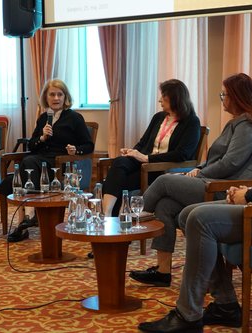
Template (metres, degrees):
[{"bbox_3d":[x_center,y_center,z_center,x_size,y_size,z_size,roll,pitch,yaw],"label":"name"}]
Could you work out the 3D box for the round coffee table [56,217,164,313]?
[{"bbox_3d":[-0.083,0.550,4.396,0.602,0.448,0.602,-1,6,0],"label":"round coffee table"}]

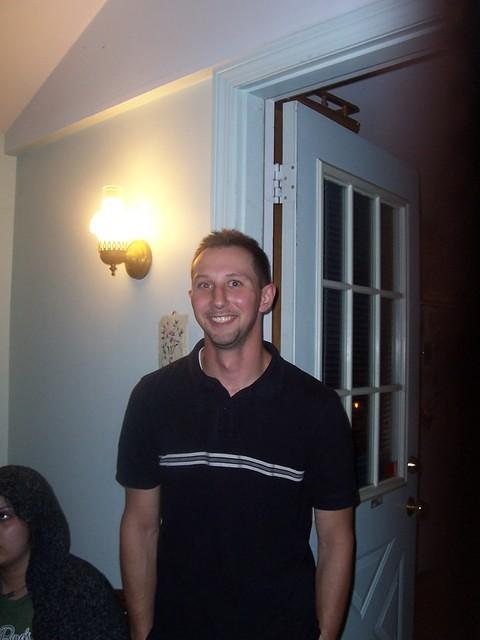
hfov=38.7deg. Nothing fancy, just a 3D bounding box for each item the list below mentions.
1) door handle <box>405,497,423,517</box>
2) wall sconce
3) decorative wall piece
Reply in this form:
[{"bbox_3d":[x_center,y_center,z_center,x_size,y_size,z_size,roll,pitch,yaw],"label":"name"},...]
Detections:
[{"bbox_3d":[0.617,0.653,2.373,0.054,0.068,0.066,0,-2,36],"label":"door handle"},{"bbox_3d":[-0.360,-0.264,2.012,0.160,0.262,0.137,3,-3,-44],"label":"wall sconce"},{"bbox_3d":[-0.191,0.058,1.924,0.015,0.172,0.128,3,-3,-44],"label":"decorative wall piece"}]

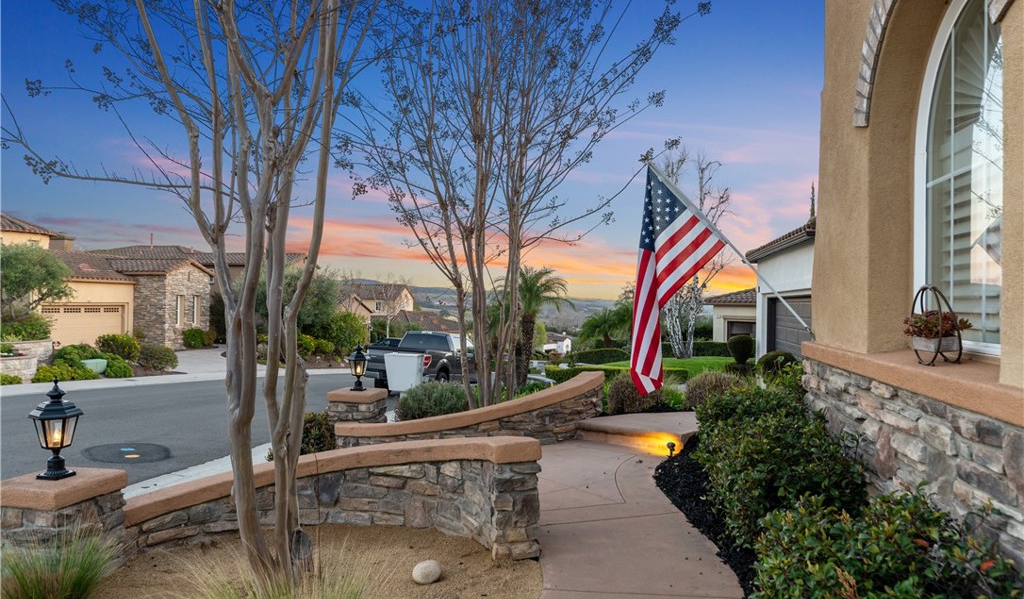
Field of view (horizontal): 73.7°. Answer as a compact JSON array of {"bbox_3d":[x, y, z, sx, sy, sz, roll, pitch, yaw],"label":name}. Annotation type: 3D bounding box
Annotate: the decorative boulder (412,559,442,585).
[{"bbox_3d":[-0.457,1.455,3.650,0.152,0.115,0.130,0,0,0],"label":"decorative boulder"}]

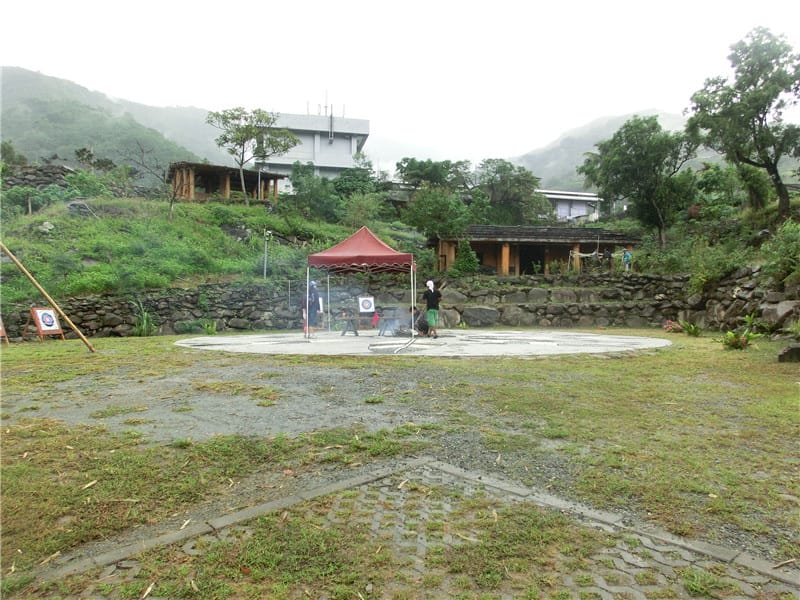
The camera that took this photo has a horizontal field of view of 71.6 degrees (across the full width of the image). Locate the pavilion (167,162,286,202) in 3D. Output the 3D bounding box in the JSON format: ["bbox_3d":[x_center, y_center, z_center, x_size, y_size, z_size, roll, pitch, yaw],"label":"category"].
[{"bbox_3d":[-13.000,-8.800,41.500,4.500,2.800,7.600,0,2,43],"label":"pavilion"}]

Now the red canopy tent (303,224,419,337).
[{"bbox_3d":[-1.030,-0.590,17.350,3.050,3.400,3.050,-1,1,4],"label":"red canopy tent"}]

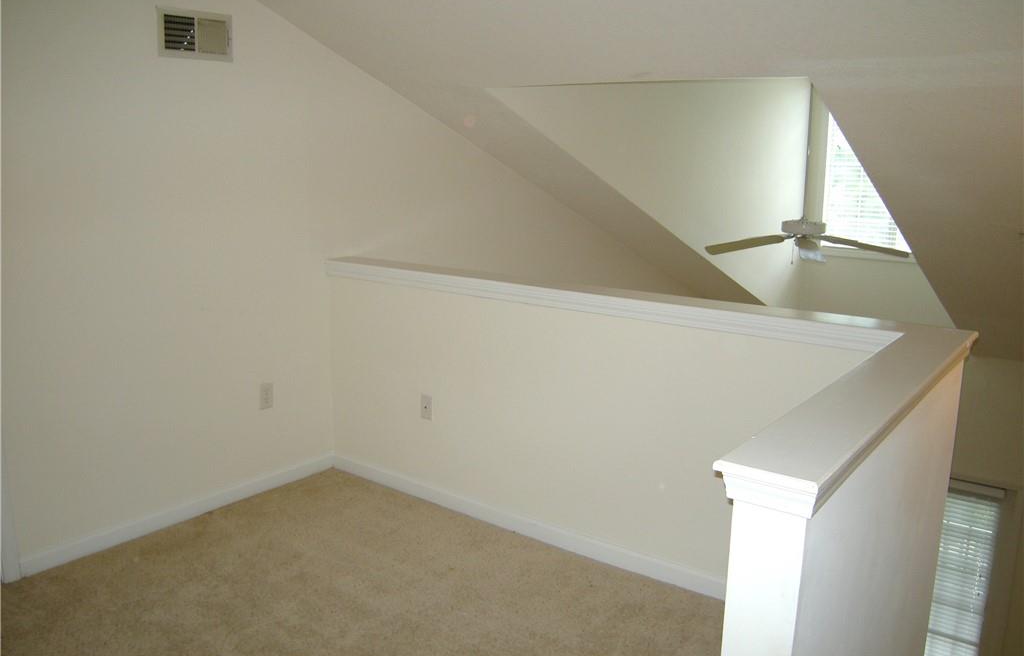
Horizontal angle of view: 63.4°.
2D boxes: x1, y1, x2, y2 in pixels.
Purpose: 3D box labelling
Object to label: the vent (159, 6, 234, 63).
[{"bbox_3d":[-1.233,-1.143,3.238,0.020,0.184,0.325,9,14,36],"label":"vent"}]

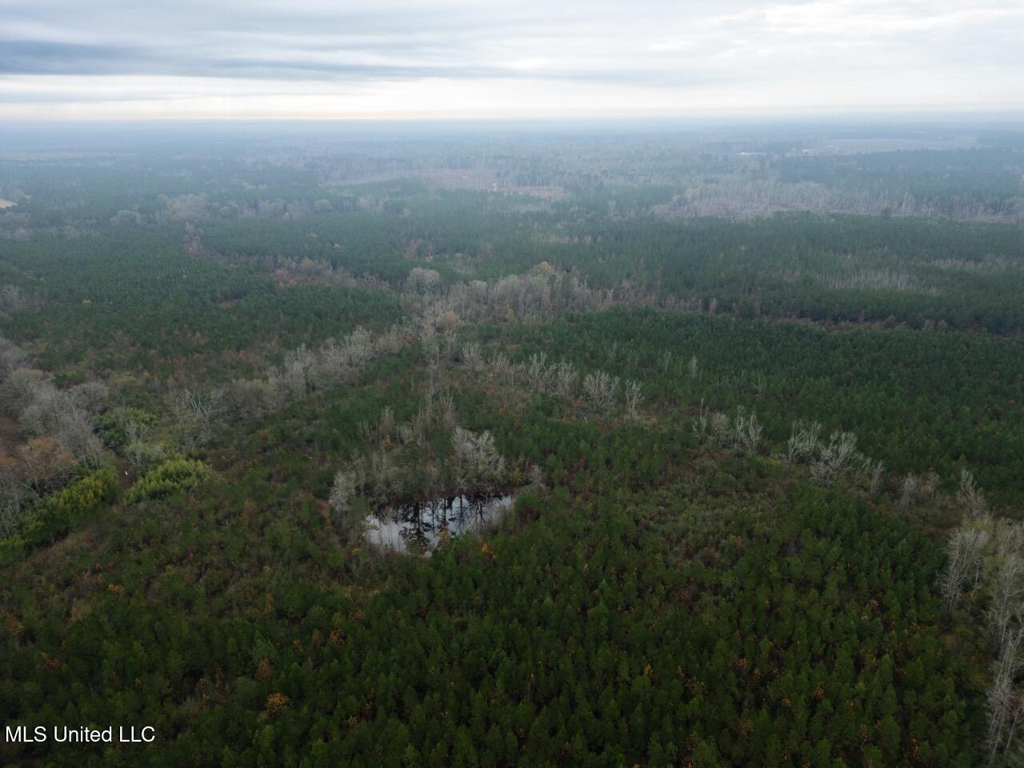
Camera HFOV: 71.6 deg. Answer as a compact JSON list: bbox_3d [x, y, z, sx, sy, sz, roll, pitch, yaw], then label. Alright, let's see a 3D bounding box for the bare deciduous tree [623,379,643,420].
[{"bbox_3d":[38.993,5.031,226.135,6.490,13.150,6.170,0,20,0],"label":"bare deciduous tree"}]

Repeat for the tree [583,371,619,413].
[{"bbox_3d":[29.224,2.293,232.279,11.290,14.010,10.720,0,20,0],"label":"tree"}]

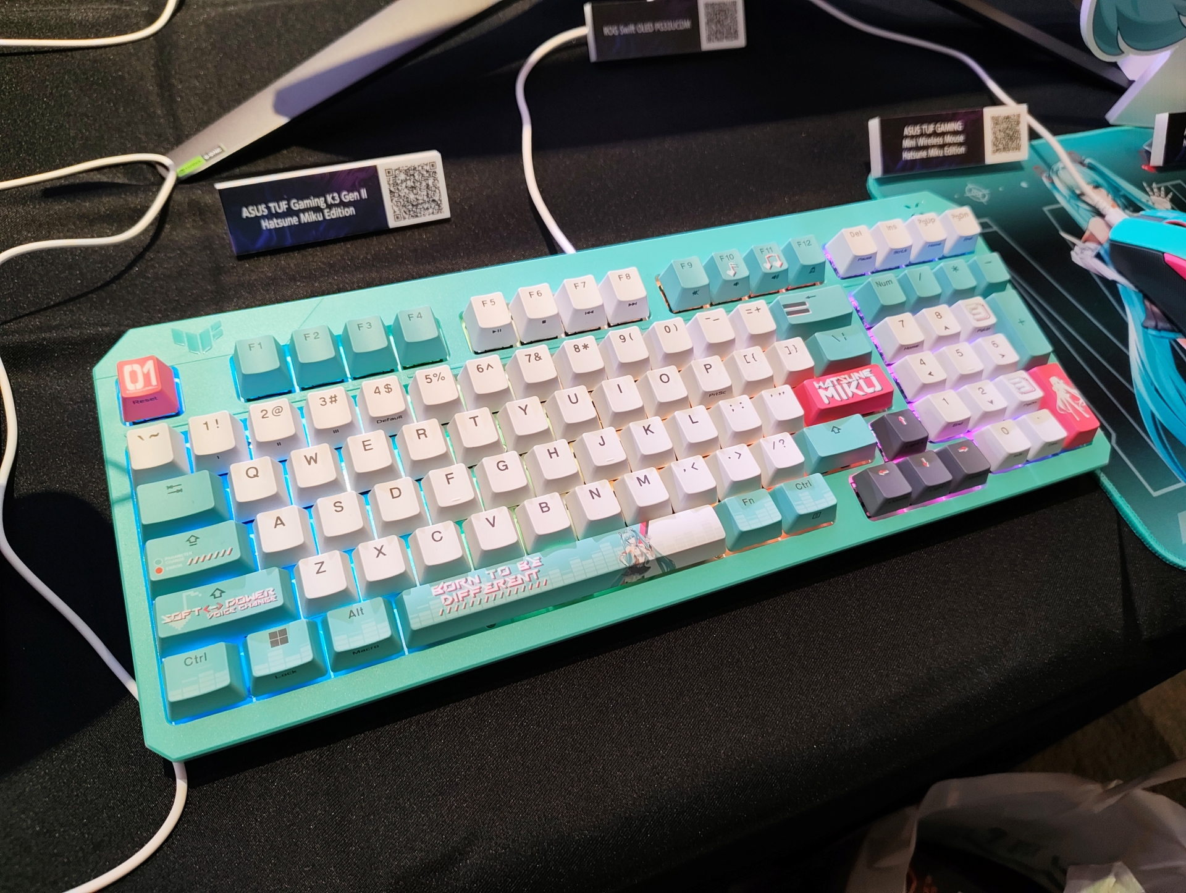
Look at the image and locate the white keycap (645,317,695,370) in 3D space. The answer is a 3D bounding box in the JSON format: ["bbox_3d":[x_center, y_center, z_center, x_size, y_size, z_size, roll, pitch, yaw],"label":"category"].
[{"bbox_3d":[0.032,-0.041,0.330,0.018,0.011,0.018,-14,69,-17],"label":"white keycap"}]

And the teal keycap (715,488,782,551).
[{"bbox_3d":[0.059,0.026,0.304,0.023,0.010,0.018,-14,68,-17],"label":"teal keycap"}]

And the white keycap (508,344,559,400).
[{"bbox_3d":[-0.021,-0.027,0.313,0.018,0.011,0.018,-14,68,-17],"label":"white keycap"}]

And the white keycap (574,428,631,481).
[{"bbox_3d":[0.004,0.003,0.305,0.018,0.009,0.018,-14,69,-17],"label":"white keycap"}]

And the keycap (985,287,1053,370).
[{"bbox_3d":[0.190,-0.052,0.367,0.018,0.009,0.037,-14,69,-17],"label":"keycap"}]

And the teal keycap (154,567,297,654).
[{"bbox_3d":[-0.115,0.051,0.258,0.042,0.010,0.018,-14,68,-17],"label":"teal keycap"}]

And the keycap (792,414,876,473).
[{"bbox_3d":[0.097,-0.001,0.325,0.032,0.010,0.018,-14,68,-17],"label":"keycap"}]

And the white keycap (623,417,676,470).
[{"bbox_3d":[0.022,-0.001,0.310,0.018,0.009,0.018,-14,68,-17],"label":"white keycap"}]

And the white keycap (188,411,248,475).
[{"bbox_3d":[-0.128,-0.001,0.279,0.018,0.012,0.018,-14,68,-17],"label":"white keycap"}]

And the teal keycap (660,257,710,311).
[{"bbox_3d":[0.040,-0.069,0.345,0.018,0.012,0.018,-14,68,-17],"label":"teal keycap"}]

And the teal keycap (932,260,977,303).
[{"bbox_3d":[0.163,-0.073,0.372,0.018,0.013,0.018,-14,67,-17],"label":"teal keycap"}]

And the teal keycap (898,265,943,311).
[{"bbox_3d":[0.145,-0.069,0.365,0.018,0.012,0.018,-14,68,-17],"label":"teal keycap"}]

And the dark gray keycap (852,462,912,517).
[{"bbox_3d":[0.114,0.016,0.320,0.018,0.010,0.018,-14,68,-17],"label":"dark gray keycap"}]

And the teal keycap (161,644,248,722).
[{"bbox_3d":[-0.118,0.070,0.248,0.023,0.010,0.018,-14,67,-17],"label":"teal keycap"}]

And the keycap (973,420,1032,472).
[{"bbox_3d":[0.170,-0.002,0.339,0.018,0.010,0.018,-14,68,-17],"label":"keycap"}]

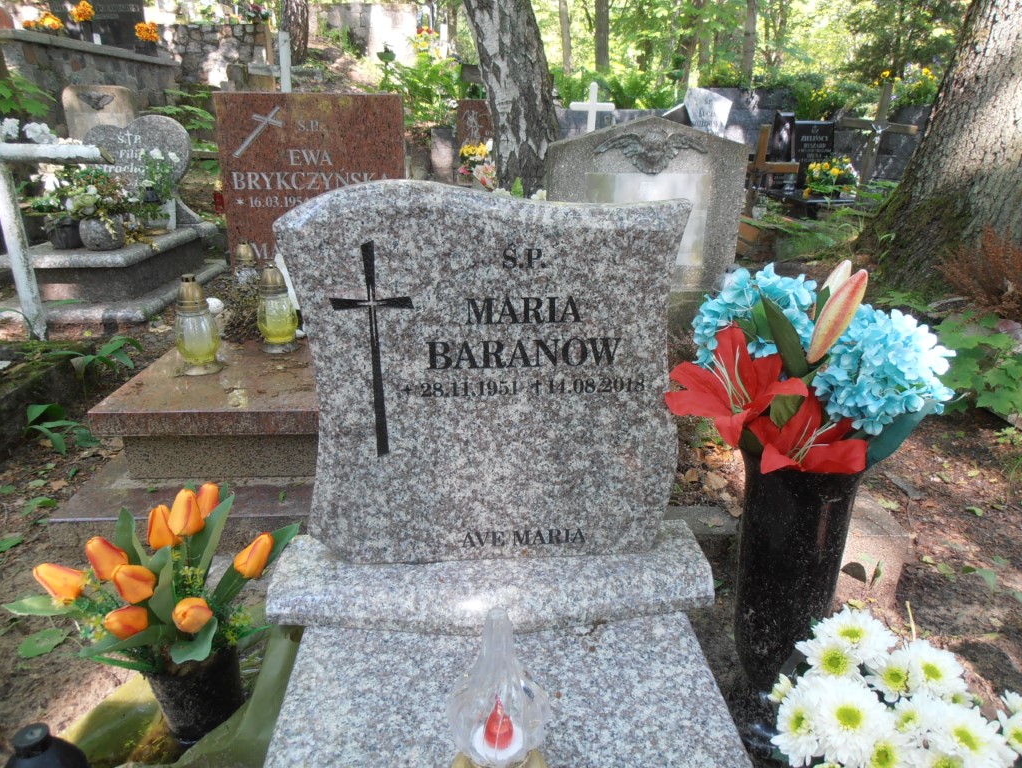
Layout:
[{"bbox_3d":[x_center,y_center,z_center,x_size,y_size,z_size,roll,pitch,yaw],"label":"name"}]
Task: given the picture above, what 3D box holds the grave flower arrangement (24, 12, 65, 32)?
[{"bbox_3d":[-3.733,-2.893,5.681,0.340,0.180,0.240,-2,18,-5],"label":"grave flower arrangement"}]

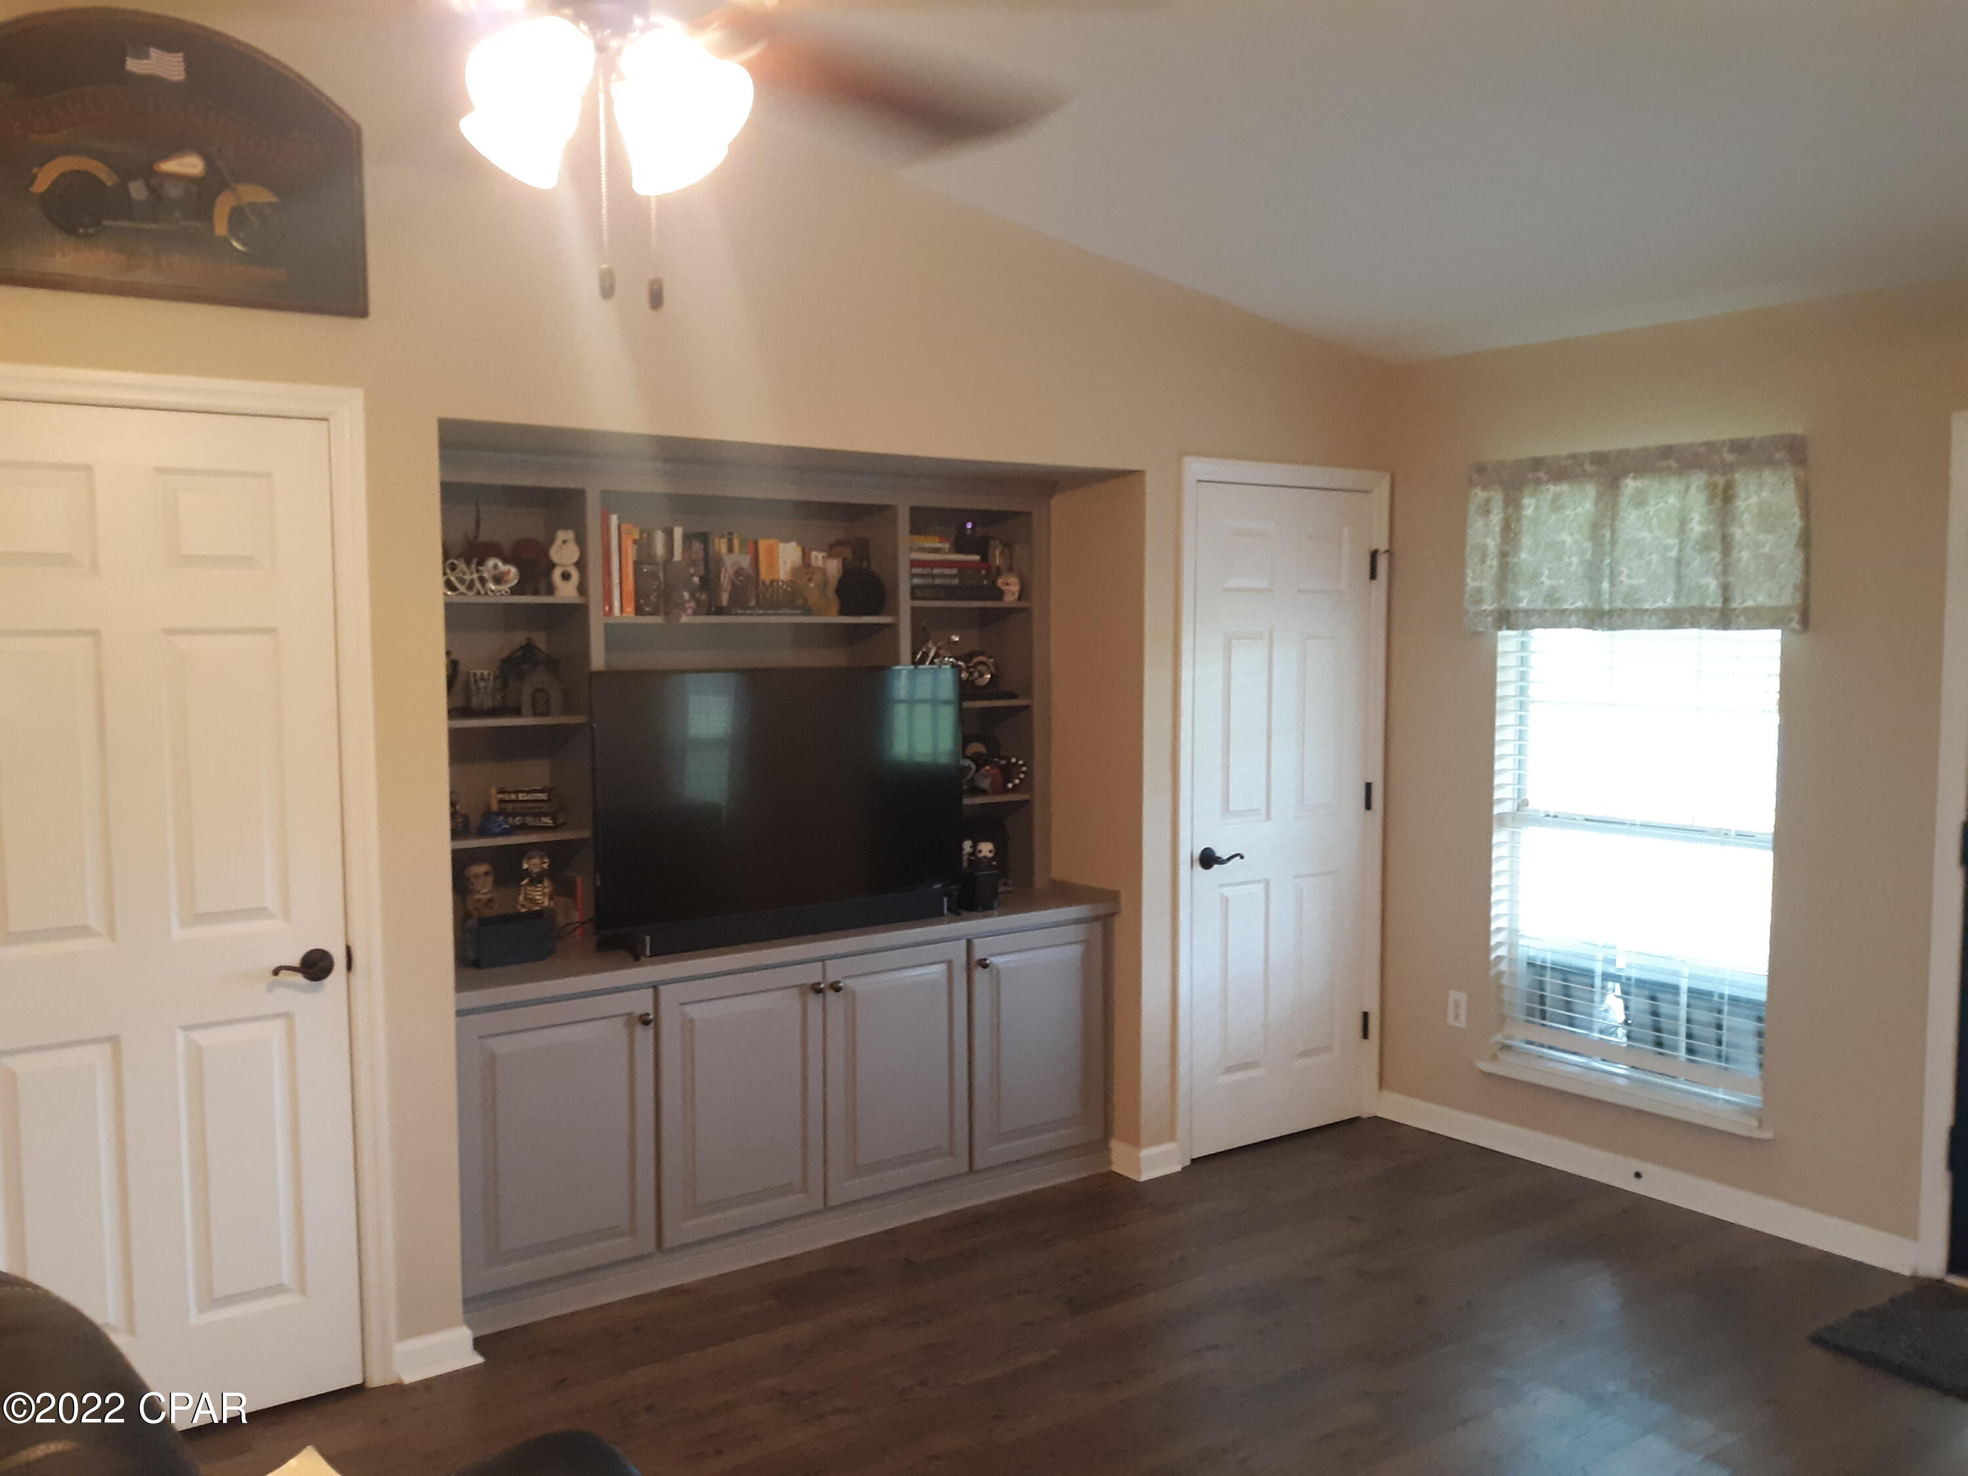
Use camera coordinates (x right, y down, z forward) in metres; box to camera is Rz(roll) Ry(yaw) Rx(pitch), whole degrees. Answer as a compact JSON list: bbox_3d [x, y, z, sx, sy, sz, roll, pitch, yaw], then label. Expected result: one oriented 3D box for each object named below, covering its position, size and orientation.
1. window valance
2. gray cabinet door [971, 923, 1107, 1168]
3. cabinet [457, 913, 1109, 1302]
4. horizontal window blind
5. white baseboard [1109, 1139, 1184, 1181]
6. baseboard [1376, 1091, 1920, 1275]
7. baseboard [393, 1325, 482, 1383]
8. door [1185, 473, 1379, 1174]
[{"bbox_3d":[1.797,-0.548,4.456,0.080,0.506,1.020,-3,5,-36],"label":"window valance"},{"bbox_3d":[0.156,0.873,4.565,0.474,0.649,0.025,-3,5,-36],"label":"gray cabinet door"},{"bbox_3d":[-0.557,0.905,4.365,1.970,0.745,0.540,-3,5,-36],"label":"cabinet"},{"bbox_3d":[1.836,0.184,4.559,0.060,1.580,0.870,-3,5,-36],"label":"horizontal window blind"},{"bbox_3d":[0.491,1.242,4.747,0.173,0.093,0.126,-3,5,-36],"label":"white baseboard"},{"bbox_3d":[1.820,1.246,4.612,0.020,0.093,1.660,-3,5,-36],"label":"baseboard"},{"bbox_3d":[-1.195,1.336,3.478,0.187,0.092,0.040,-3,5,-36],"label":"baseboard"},{"bbox_3d":[0.931,0.242,4.955,0.790,2.040,0.055,-3,5,-36],"label":"door"}]

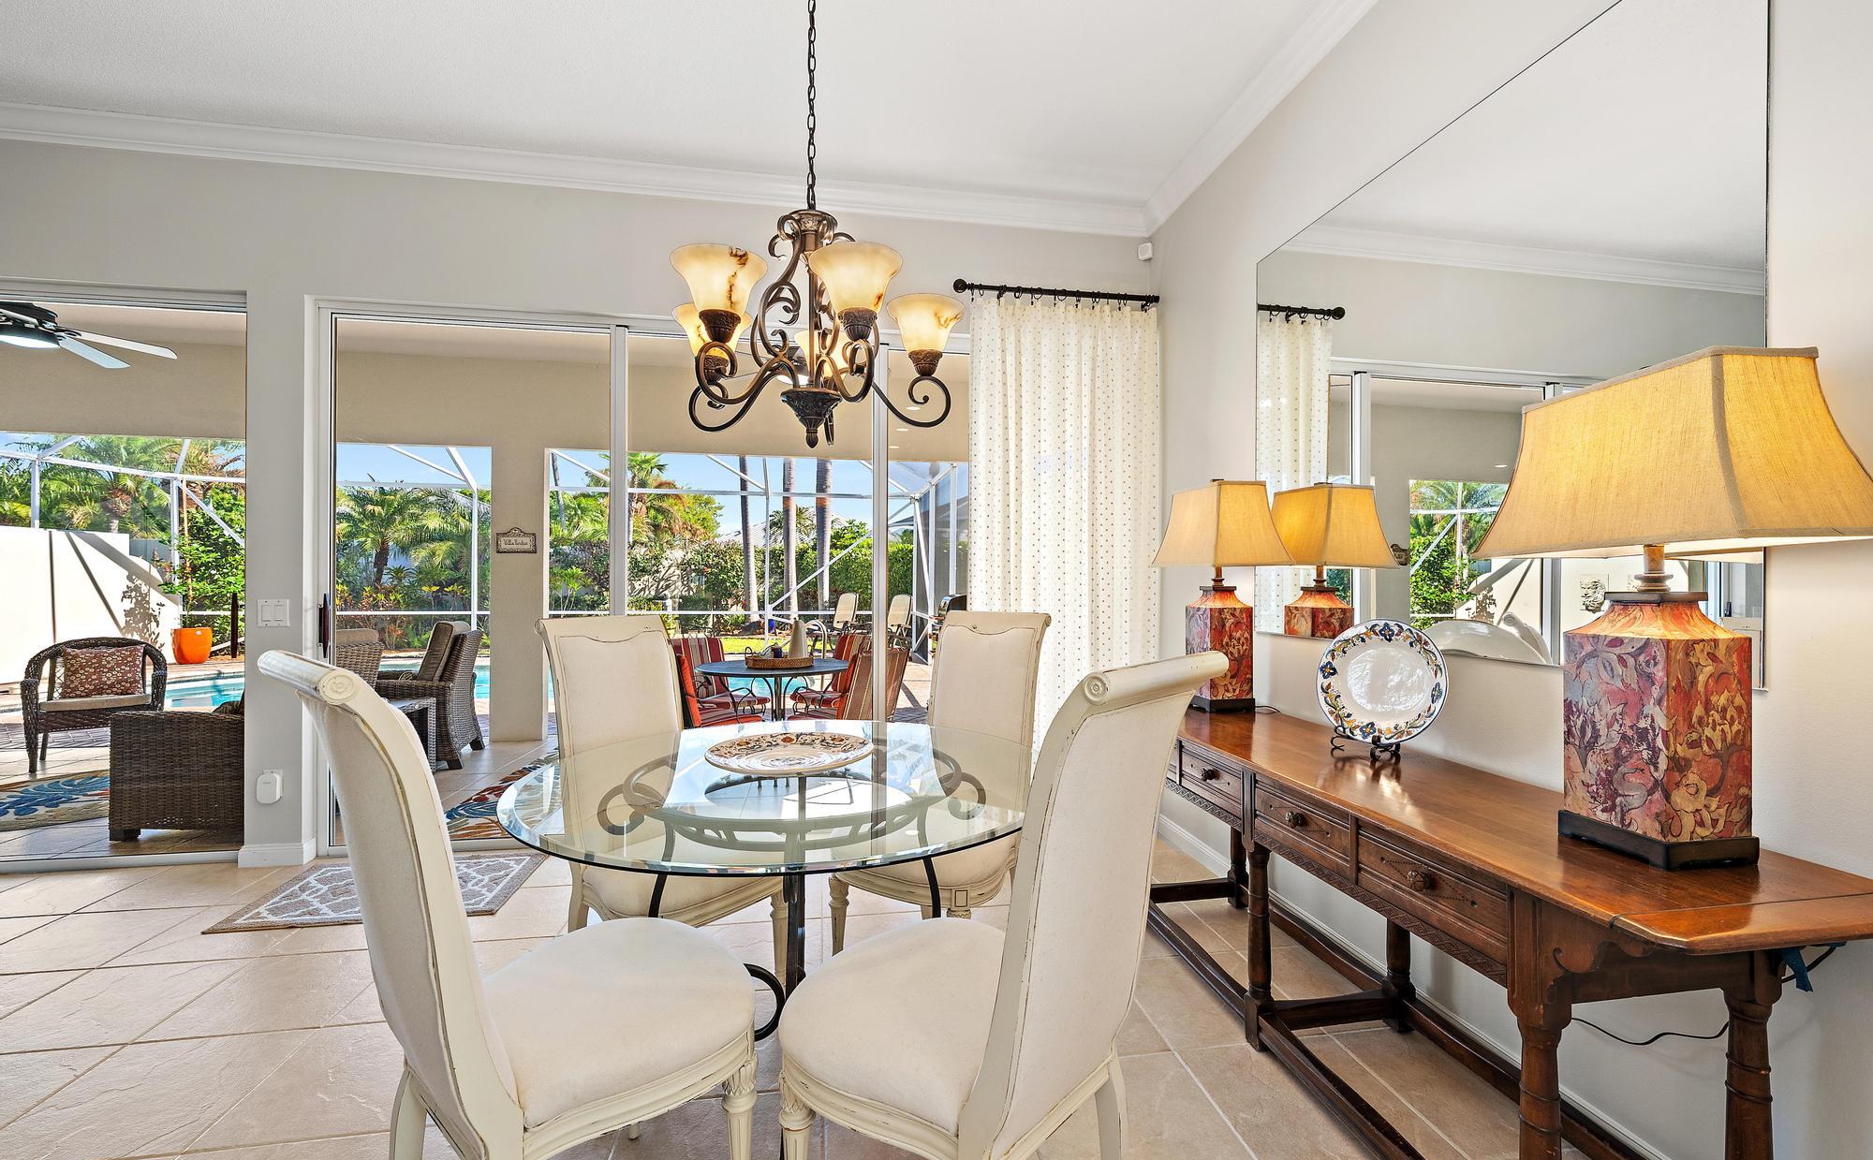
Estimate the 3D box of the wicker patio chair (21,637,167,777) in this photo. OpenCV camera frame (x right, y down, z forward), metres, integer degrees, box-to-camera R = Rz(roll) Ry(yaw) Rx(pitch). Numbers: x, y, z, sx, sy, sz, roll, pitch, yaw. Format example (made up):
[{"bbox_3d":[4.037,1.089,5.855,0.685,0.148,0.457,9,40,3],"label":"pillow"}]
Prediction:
[{"bbox_3d":[-5.832,0.825,5.056,0.620,0.840,0.650,0,0,38],"label":"wicker patio chair"}]

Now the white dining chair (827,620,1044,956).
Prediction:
[{"bbox_3d":[0.044,0.683,2.345,0.475,1.143,0.673,0,0,33],"label":"white dining chair"}]

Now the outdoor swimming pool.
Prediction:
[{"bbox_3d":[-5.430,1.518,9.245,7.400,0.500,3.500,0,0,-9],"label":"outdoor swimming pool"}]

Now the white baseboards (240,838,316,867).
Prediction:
[{"bbox_3d":[-2.883,1.194,3.200,0.258,0.095,0.100,0,0,-9],"label":"white baseboards"}]

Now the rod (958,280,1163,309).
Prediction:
[{"bbox_3d":[0.607,-1.431,3.654,1.075,0.085,0.100,0,0,-9],"label":"rod"}]

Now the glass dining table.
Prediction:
[{"bbox_3d":[-0.354,0.879,1.943,1.355,0.750,1.355,0,0,-9],"label":"glass dining table"}]

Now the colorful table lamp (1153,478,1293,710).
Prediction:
[{"bbox_3d":[1.109,0.054,2.833,0.380,0.880,0.380,0,0,-9],"label":"colorful table lamp"}]

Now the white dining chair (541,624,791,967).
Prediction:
[{"bbox_3d":[-0.804,0.680,2.127,0.673,1.143,0.475,0,0,36],"label":"white dining chair"}]

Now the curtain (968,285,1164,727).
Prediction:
[{"bbox_3d":[0.648,-0.070,3.665,1.000,2.610,0.110,0,0,-9],"label":"curtain"}]

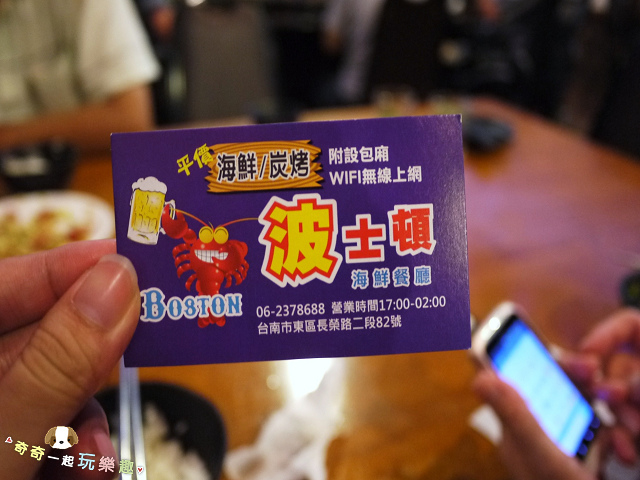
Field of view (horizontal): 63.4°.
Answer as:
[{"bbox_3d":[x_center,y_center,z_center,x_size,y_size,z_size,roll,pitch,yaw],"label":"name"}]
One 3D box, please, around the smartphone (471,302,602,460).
[{"bbox_3d":[0.171,0.114,0.401,0.123,0.011,0.064,51,50,5],"label":"smartphone"}]

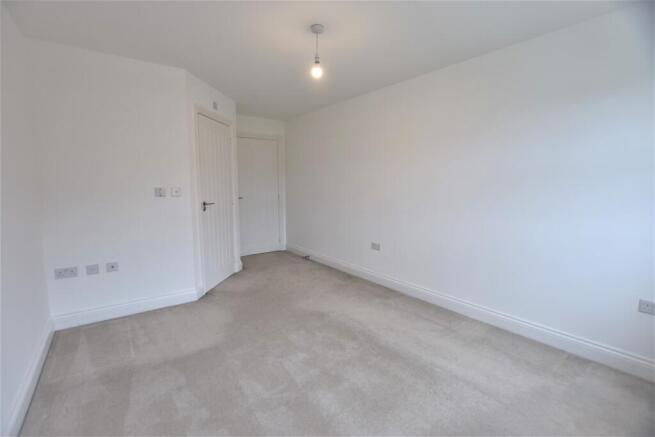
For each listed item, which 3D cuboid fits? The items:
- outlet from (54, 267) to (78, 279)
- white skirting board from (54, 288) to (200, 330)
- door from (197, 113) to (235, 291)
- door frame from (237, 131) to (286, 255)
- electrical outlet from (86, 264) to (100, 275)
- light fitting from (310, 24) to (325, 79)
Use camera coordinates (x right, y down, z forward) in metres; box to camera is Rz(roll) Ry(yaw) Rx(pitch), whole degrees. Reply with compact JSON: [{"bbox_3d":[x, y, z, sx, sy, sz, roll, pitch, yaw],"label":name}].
[{"bbox_3d":[-2.252,0.478,2.354,0.146,0.087,0.012,-4,8,-33],"label":"outlet"},{"bbox_3d":[-1.879,0.856,2.648,1.130,0.132,0.020,-4,8,-33],"label":"white skirting board"},{"bbox_3d":[-1.351,-0.166,3.351,0.045,1.990,0.750,1,7,8],"label":"door"},{"bbox_3d":[-1.154,-0.390,4.839,0.950,2.090,0.100,-5,9,-39],"label":"door frame"},{"bbox_3d":[-2.104,0.463,2.448,0.087,0.087,0.012,-4,8,-33],"label":"electrical outlet"},{"bbox_3d":[-0.070,-1.203,1.984,0.095,0.345,0.095,0,7,0],"label":"light fitting"}]

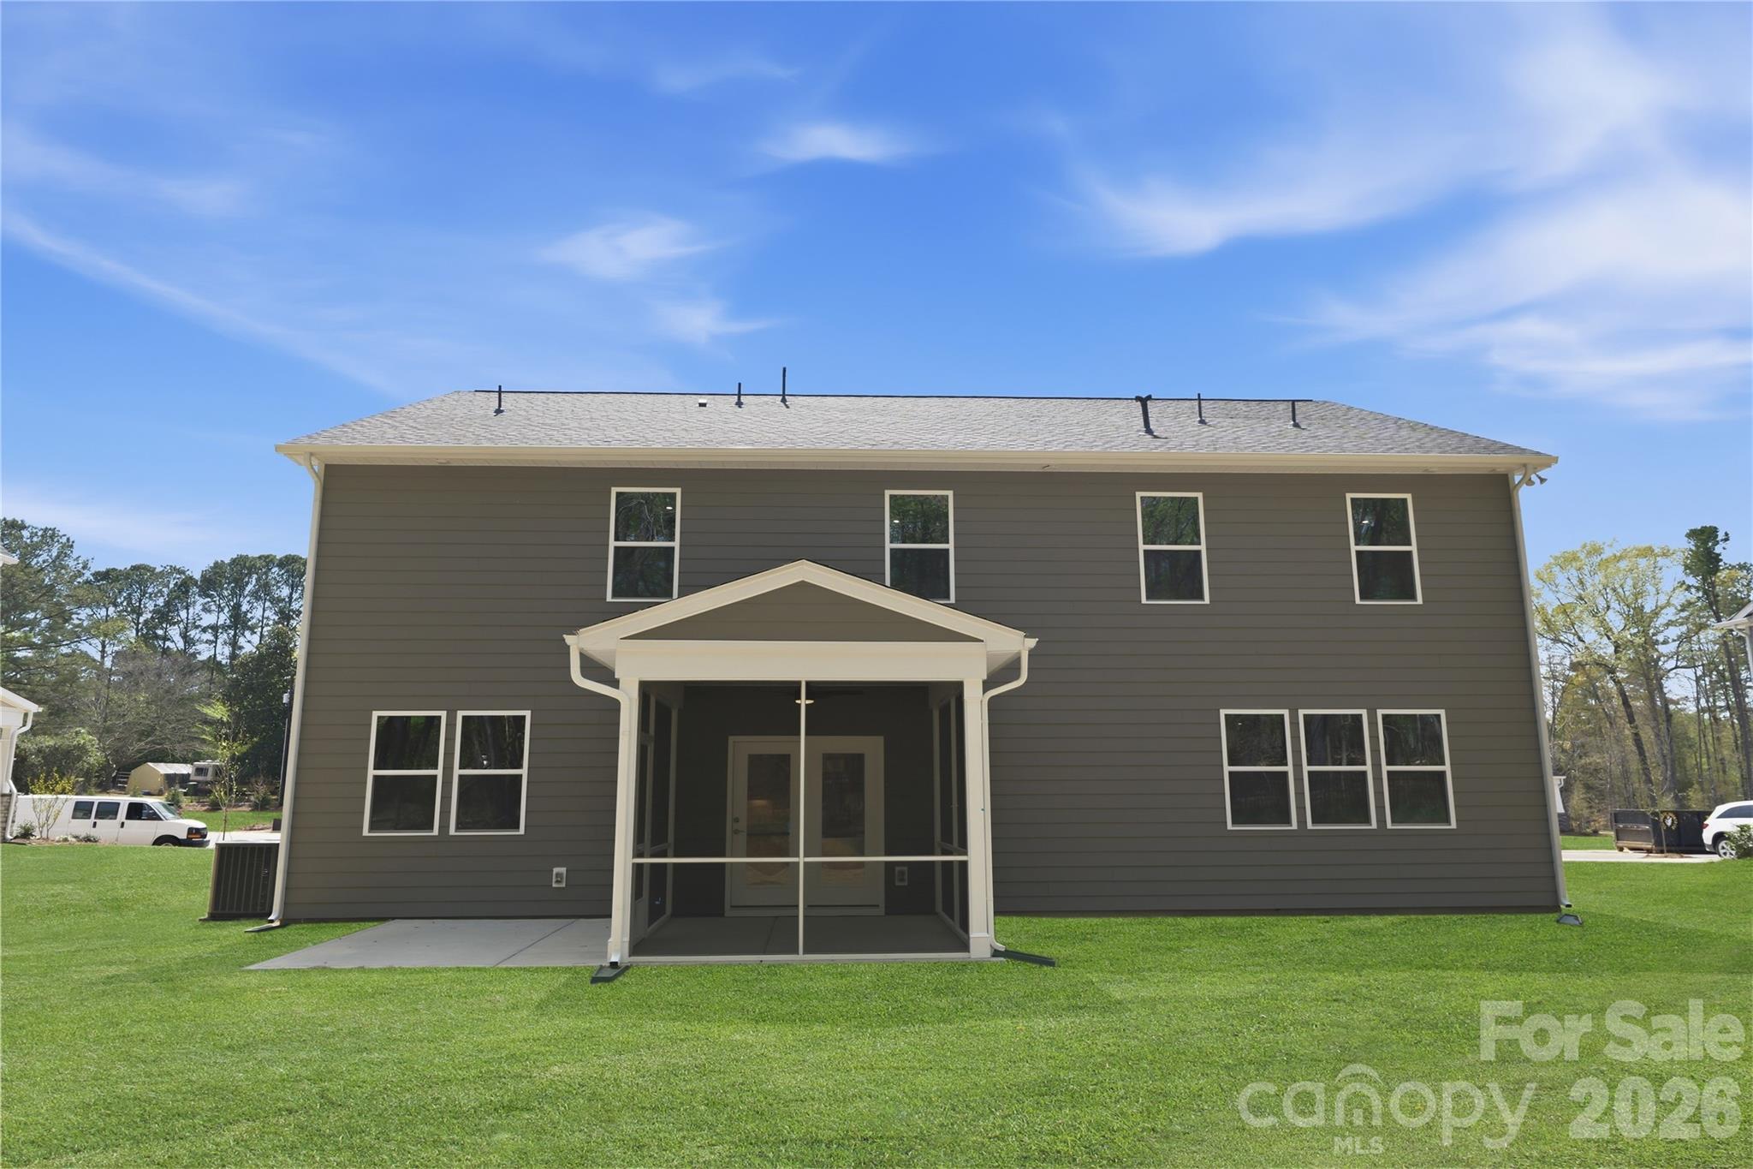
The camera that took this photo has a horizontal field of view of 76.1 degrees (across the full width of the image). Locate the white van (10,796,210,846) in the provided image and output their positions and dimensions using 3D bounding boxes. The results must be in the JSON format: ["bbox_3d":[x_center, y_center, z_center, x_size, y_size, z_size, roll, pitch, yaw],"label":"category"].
[{"bbox_3d":[-25.698,8.300,37.809,5.700,2.100,2.010,2,-11,-11],"label":"white van"}]

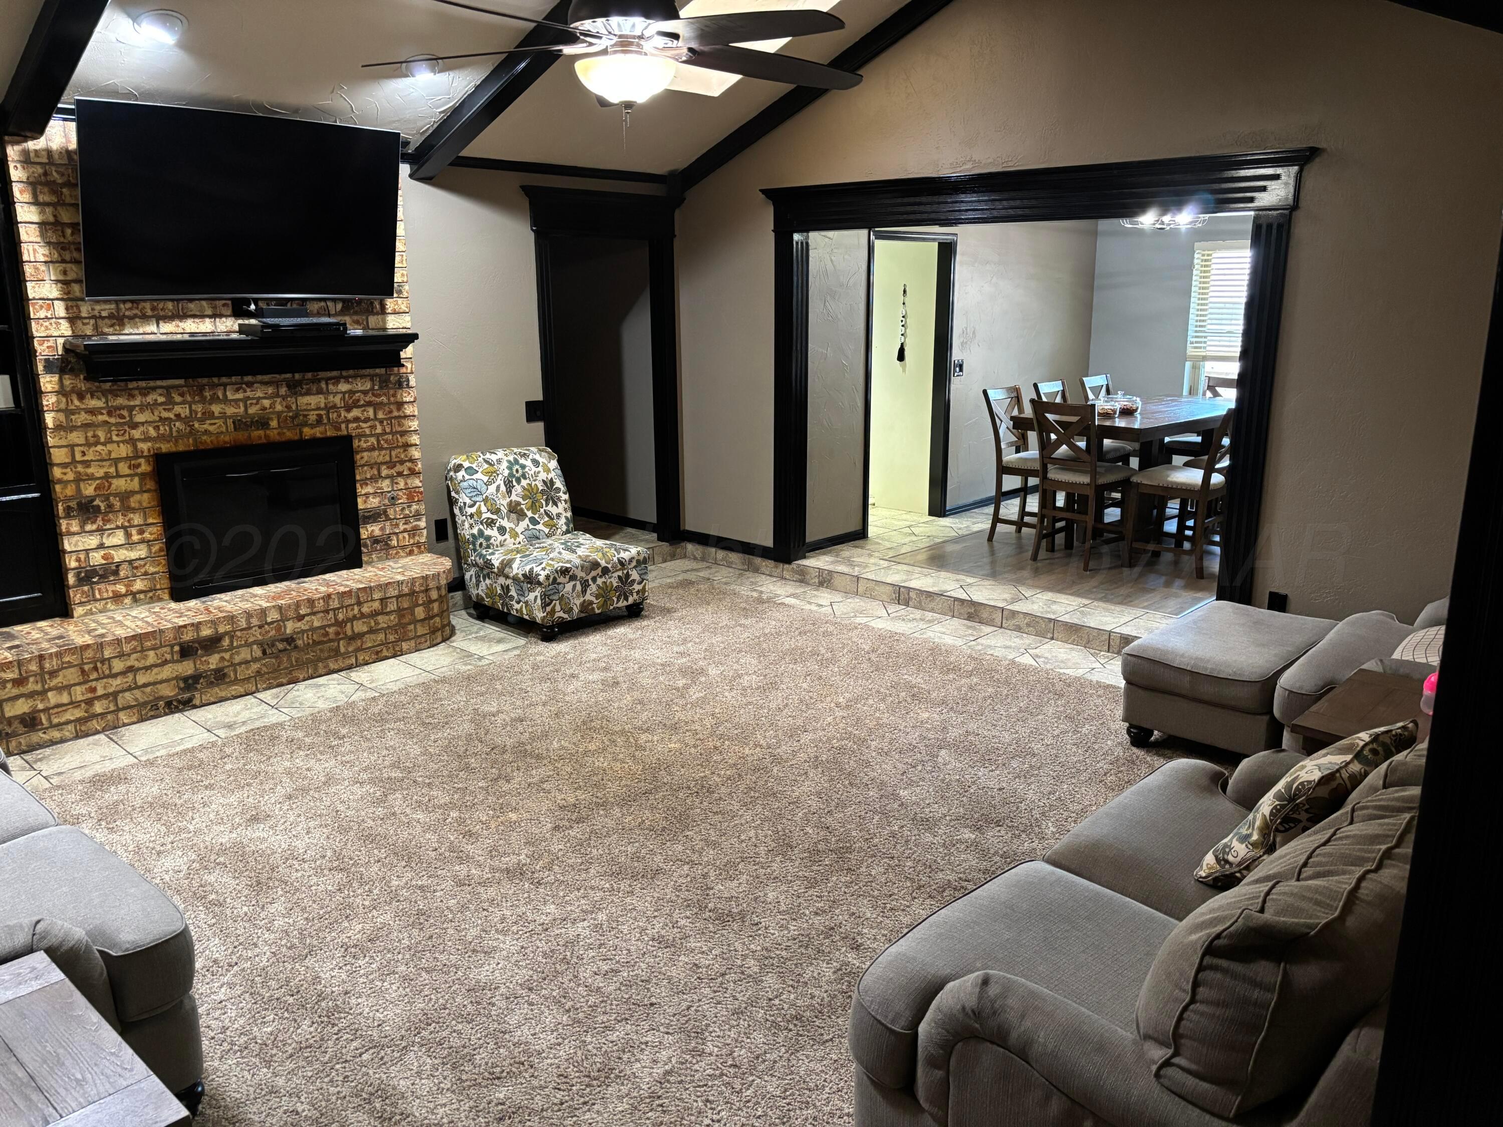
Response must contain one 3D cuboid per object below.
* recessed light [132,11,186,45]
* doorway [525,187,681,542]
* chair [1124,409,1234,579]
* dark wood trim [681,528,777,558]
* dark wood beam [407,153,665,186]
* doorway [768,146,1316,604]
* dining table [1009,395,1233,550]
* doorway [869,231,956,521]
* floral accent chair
[{"bbox_3d":[-2.291,-2.076,4.396,0.197,0.055,0.197,-14,-3,-45],"label":"recessed light"},{"bbox_3d":[-0.912,-1.159,7.191,0.170,2.280,1.210,12,18,41],"label":"doorway"},{"bbox_3d":[2.715,-0.478,7.016,0.590,1.045,0.460,12,18,40],"label":"chair"},{"bbox_3d":[-0.147,-0.129,7.629,0.830,0.080,0.025,12,18,41],"label":"dark wood trim"},{"bbox_3d":[-1.199,-2.316,6.654,0.040,0.057,1.890,12,18,41],"label":"dark wood beam"},{"bbox_3d":[1.292,-0.909,6.142,3.080,2.300,0.220,12,18,41],"label":"doorway"},{"bbox_3d":[2.745,-0.618,7.912,2.060,0.895,0.930,-13,19,-43],"label":"dining table"},{"bbox_3d":[1.122,-1.316,8.240,0.140,2.111,1.061,12,18,41],"label":"doorway"},{"bbox_3d":[-1.148,-0.150,6.380,0.840,0.920,0.730,12,18,41],"label":"floral accent chair"}]

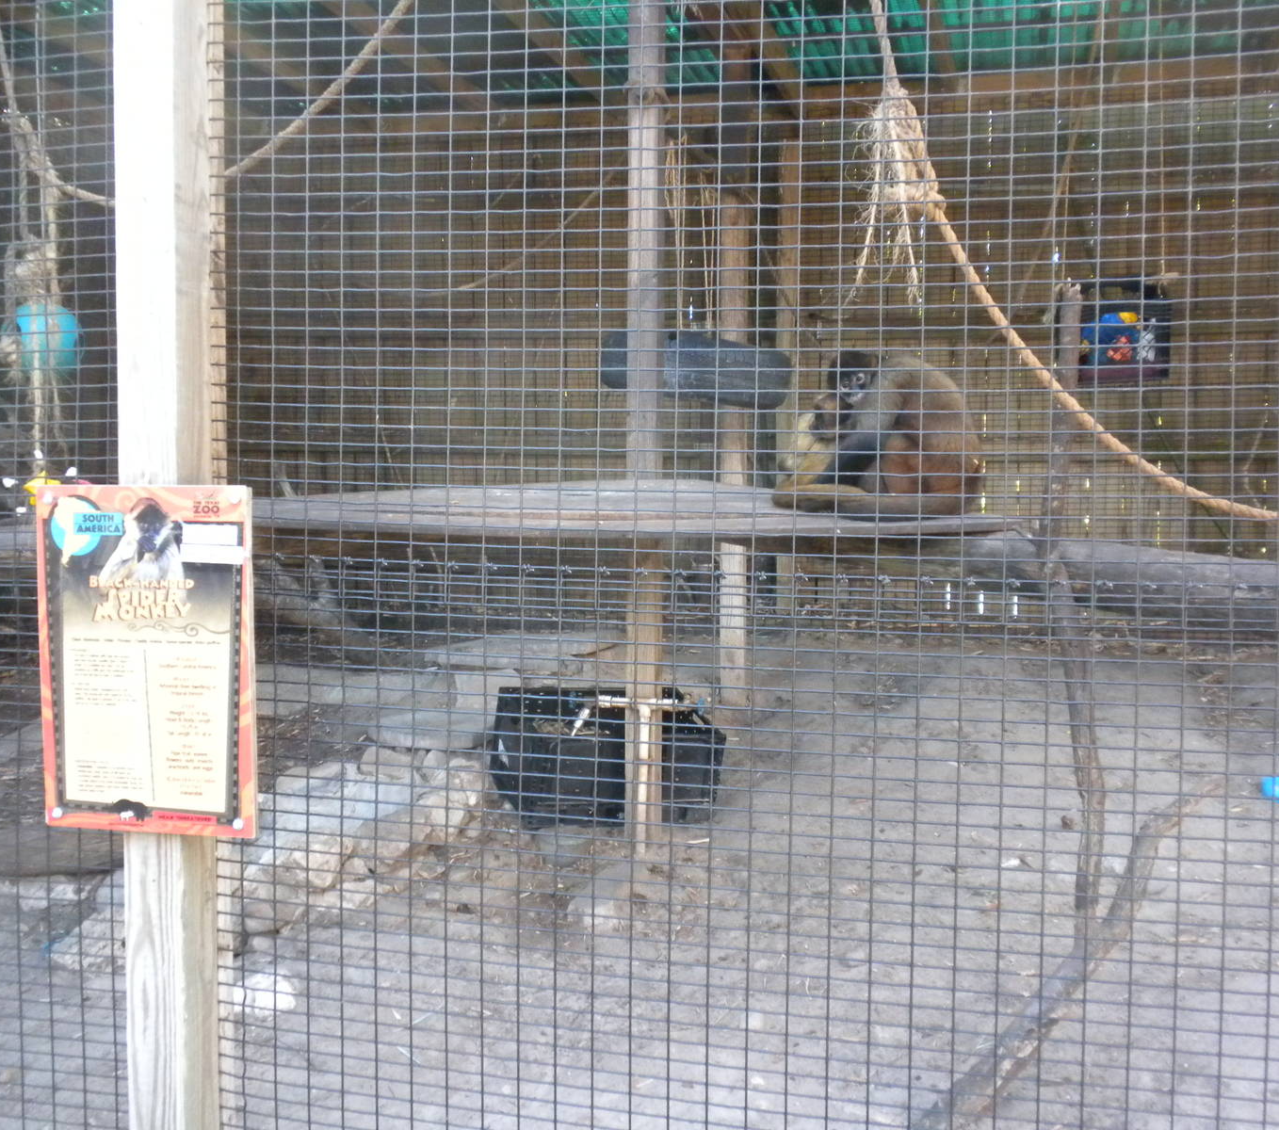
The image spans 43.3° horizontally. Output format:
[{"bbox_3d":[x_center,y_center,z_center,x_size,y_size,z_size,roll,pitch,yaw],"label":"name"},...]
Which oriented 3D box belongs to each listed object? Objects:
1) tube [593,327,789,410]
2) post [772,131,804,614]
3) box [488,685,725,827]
[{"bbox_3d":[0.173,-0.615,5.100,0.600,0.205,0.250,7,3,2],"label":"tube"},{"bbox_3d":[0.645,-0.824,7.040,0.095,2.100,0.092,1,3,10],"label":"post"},{"bbox_3d":[-0.107,0.570,4.880,0.590,0.275,0.410,2,12,-19],"label":"box"}]

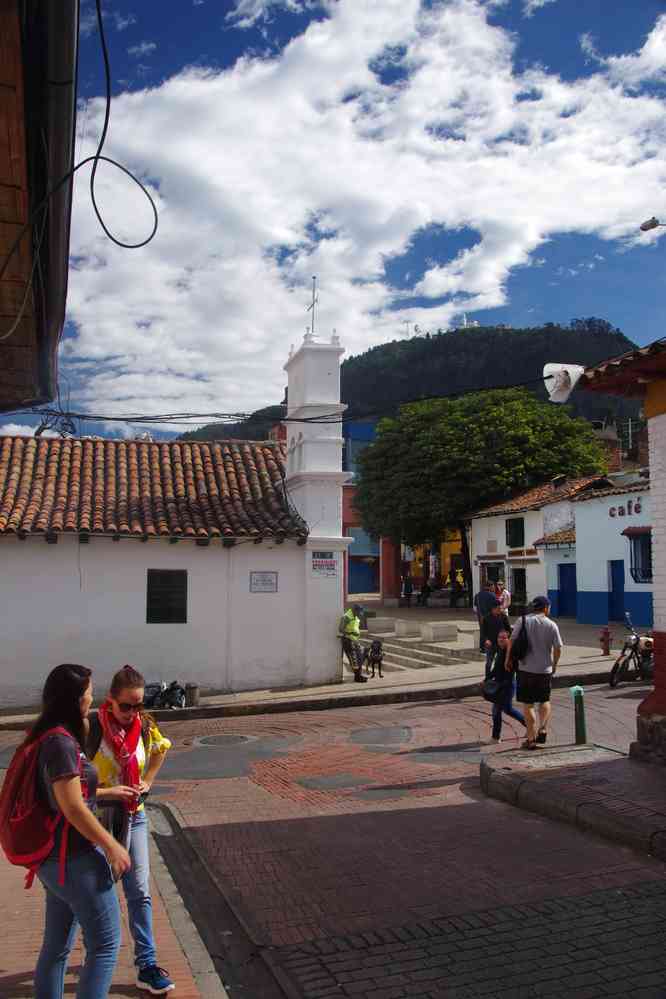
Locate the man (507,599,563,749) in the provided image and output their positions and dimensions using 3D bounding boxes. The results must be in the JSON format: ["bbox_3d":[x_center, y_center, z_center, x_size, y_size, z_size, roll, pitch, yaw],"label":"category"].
[{"bbox_3d":[2.305,1.951,10.472,0.620,1.740,0.520,-1,-4,12],"label":"man"}]

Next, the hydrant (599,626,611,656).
[{"bbox_3d":[5.803,3.018,19.554,0.270,0.620,0.270,-1,-5,18],"label":"hydrant"}]

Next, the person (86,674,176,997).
[{"bbox_3d":[-1.028,1.616,4.704,0.500,1.610,0.440,2,-5,-19],"label":"person"}]

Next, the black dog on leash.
[{"bbox_3d":[0.822,3.087,17.905,0.330,0.720,0.900,2,-5,-19],"label":"black dog on leash"}]

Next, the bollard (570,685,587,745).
[{"bbox_3d":[2.820,2.462,10.496,0.150,0.670,0.150,0,-4,0],"label":"bollard"}]

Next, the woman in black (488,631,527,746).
[{"bbox_3d":[2.133,2.249,11.226,0.550,1.400,0.450,2,-5,-22],"label":"woman in black"}]

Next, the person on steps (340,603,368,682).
[{"bbox_3d":[0.376,2.724,17.519,0.540,1.460,0.520,-2,-5,25],"label":"person on steps"}]

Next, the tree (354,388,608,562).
[{"bbox_3d":[6.913,-0.243,42.851,11.600,9.700,11.200,0,-4,0],"label":"tree"}]

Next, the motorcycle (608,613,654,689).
[{"bbox_3d":[5.158,2.506,15.422,1.980,1.200,0.750,4,-5,-37],"label":"motorcycle"}]

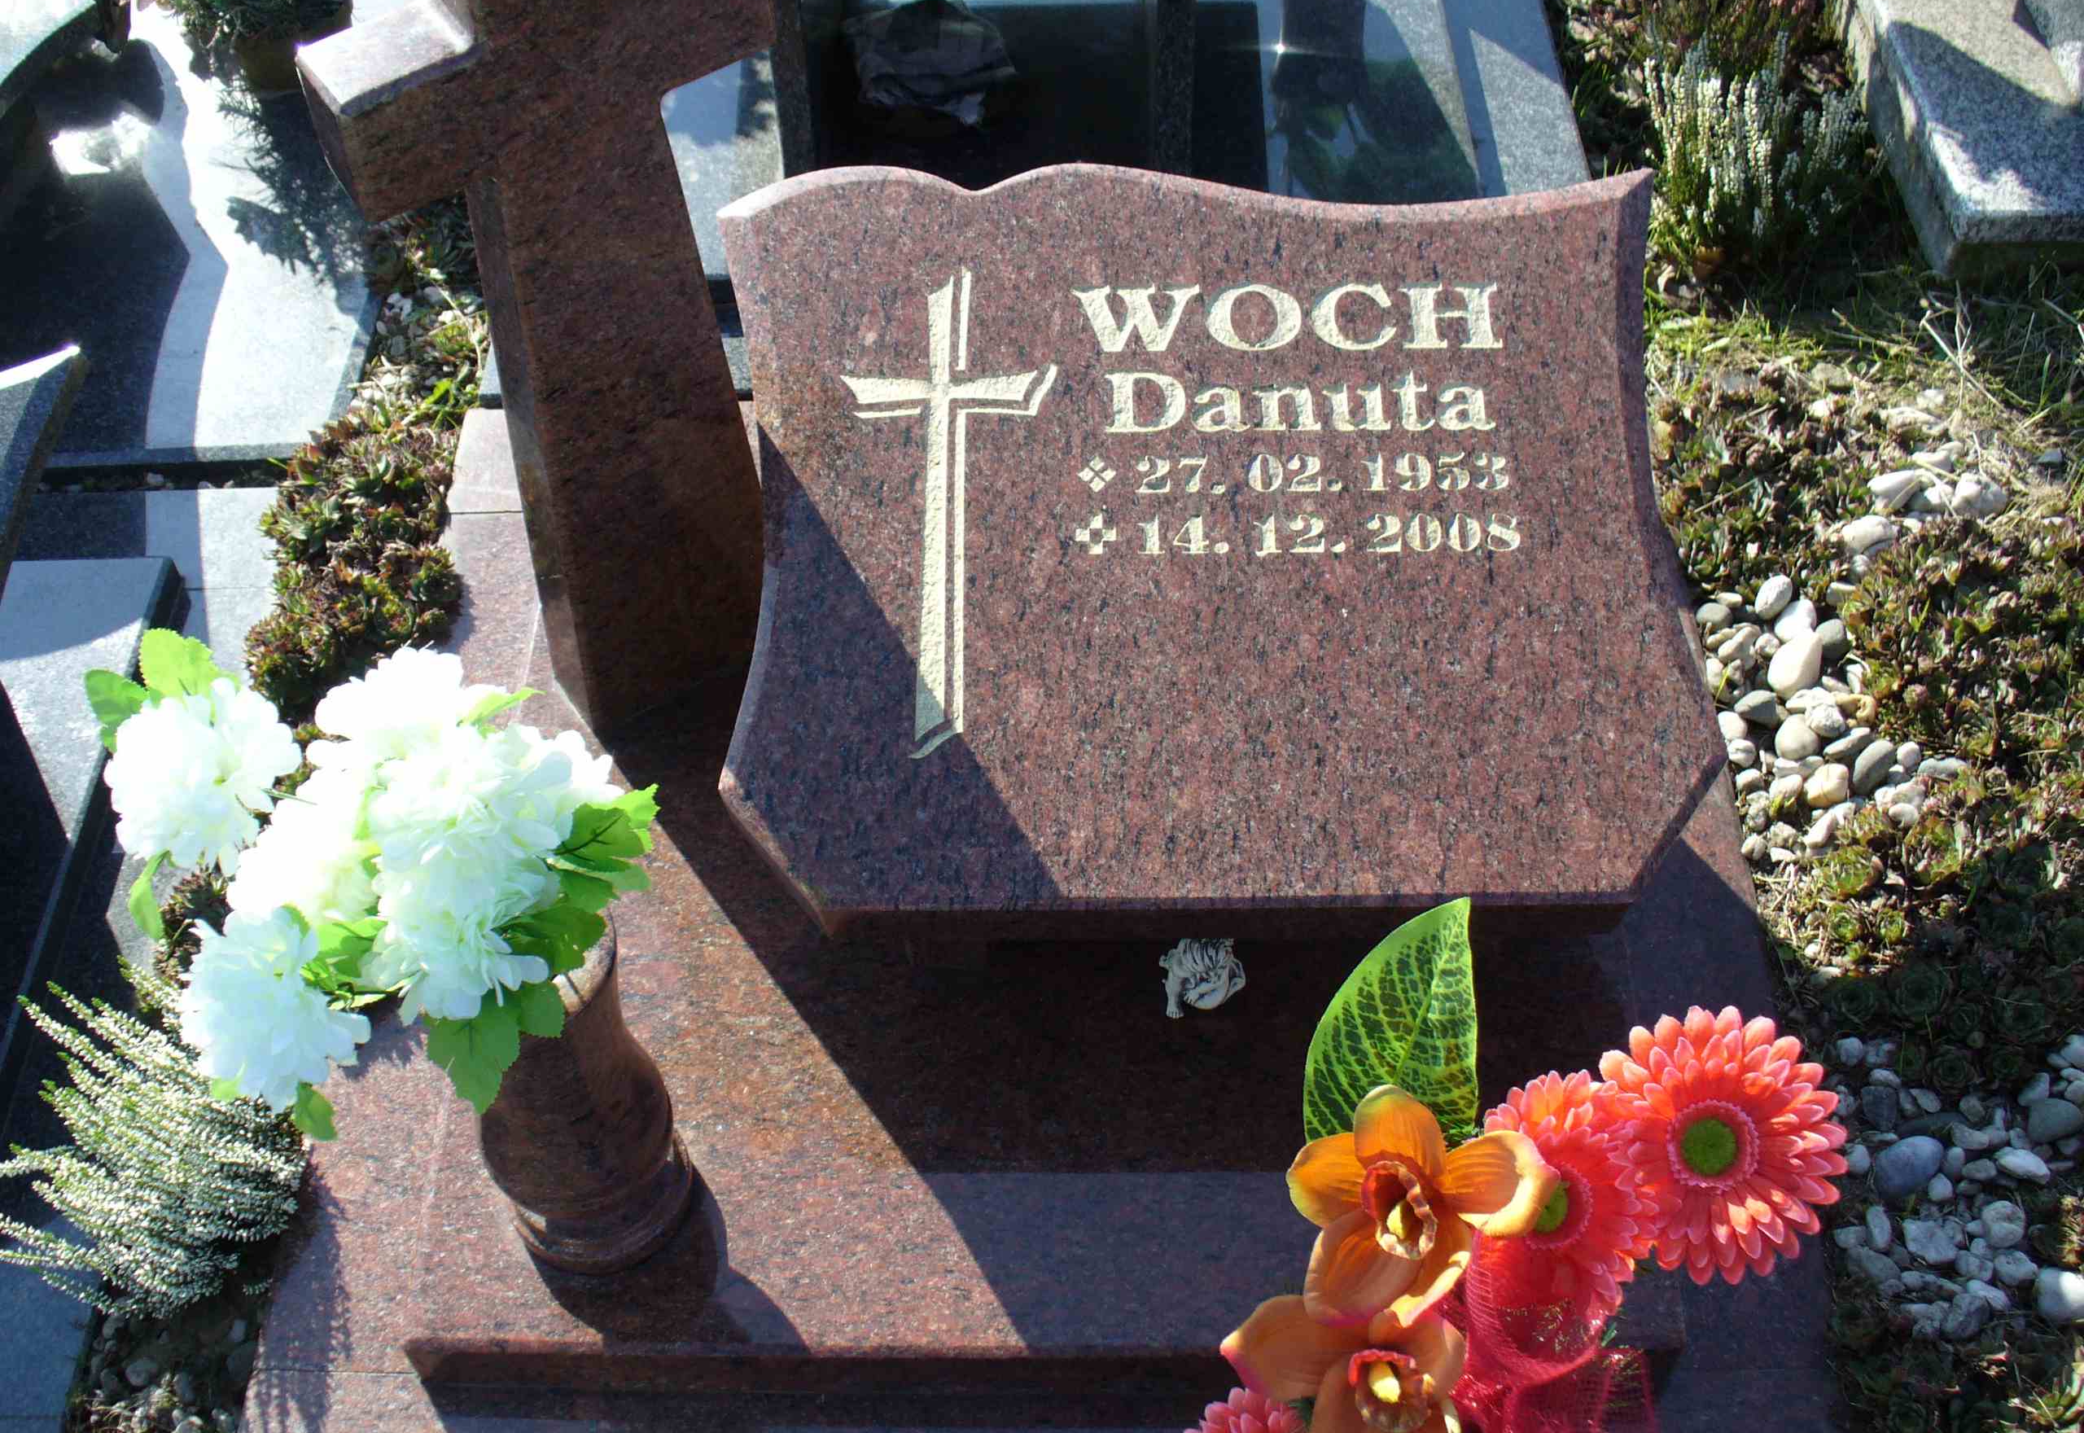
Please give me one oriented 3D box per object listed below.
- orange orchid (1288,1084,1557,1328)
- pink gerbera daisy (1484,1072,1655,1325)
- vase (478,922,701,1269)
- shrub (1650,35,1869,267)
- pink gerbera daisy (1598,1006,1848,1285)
[{"bbox_3d":[0.160,0.208,0.940,0.112,0.050,0.105,0,85,3],"label":"orange orchid"},{"bbox_3d":[0.227,0.213,0.985,0.100,0.045,0.113,0,83,12],"label":"pink gerbera daisy"},{"bbox_3d":[-0.254,0.196,1.190,0.105,0.262,0.105,0,52,0],"label":"vase"},{"bbox_3d":[0.623,-0.490,1.940,0.180,0.180,0.160,0,52,0],"label":"shrub"},{"bbox_3d":[0.292,0.185,0.955,0.108,0.042,0.116,0,83,9],"label":"pink gerbera daisy"}]

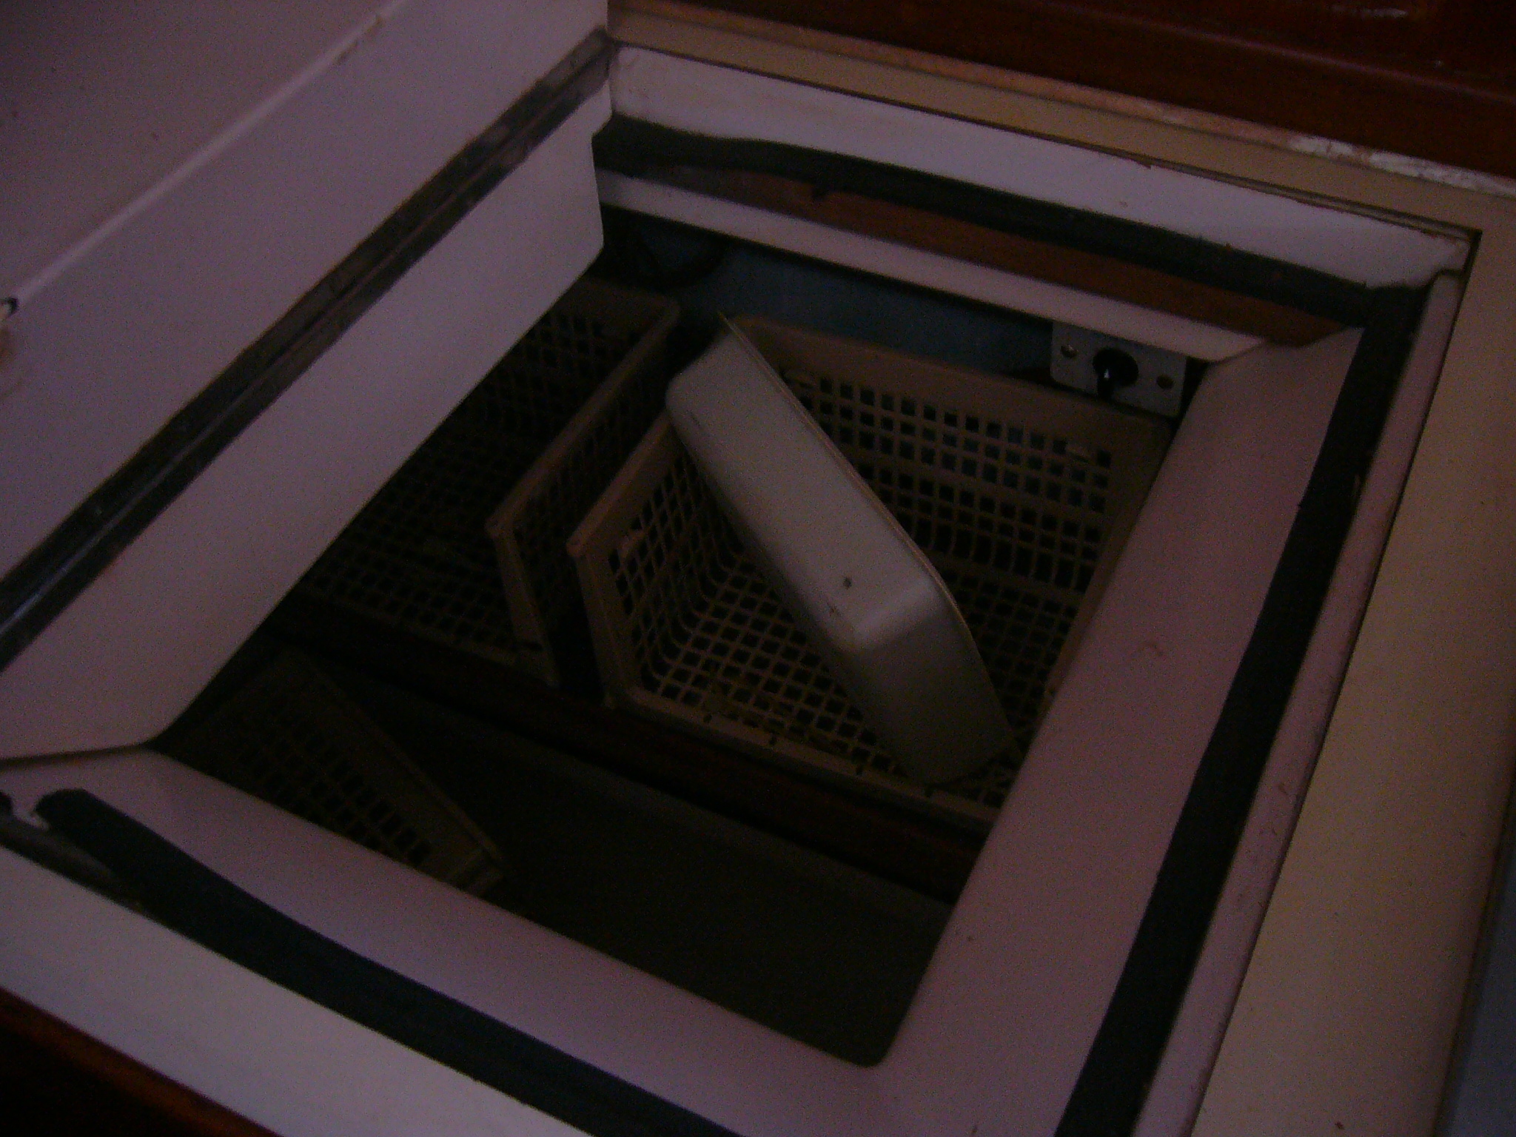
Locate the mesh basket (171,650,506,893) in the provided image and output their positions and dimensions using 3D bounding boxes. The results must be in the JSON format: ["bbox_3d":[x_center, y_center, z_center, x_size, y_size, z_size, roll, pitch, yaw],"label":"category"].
[{"bbox_3d":[-0.301,0.223,1.174,0.213,0.283,0.151,43,75,11],"label":"mesh basket"}]

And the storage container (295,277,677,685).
[{"bbox_3d":[-0.209,-0.087,1.020,0.283,0.151,0.213,18,53,22],"label":"storage container"}]

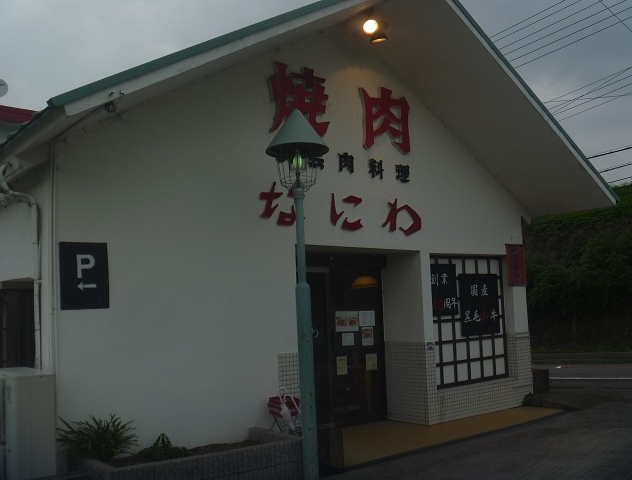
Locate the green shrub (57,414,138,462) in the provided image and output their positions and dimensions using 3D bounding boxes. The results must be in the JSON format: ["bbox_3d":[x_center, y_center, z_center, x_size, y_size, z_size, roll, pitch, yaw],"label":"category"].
[{"bbox_3d":[-1.864,1.703,5.537,0.640,0.420,0.580,2,-7,-39],"label":"green shrub"}]

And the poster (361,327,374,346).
[{"bbox_3d":[0.731,1.347,9.033,0.215,0.262,0.010,2,-7,-39],"label":"poster"}]

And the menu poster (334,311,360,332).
[{"bbox_3d":[0.430,1.113,8.819,0.420,0.280,0.010,2,-7,-39],"label":"menu poster"}]

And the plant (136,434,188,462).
[{"bbox_3d":[-1.392,1.869,5.884,0.430,0.230,0.380,2,-7,-39],"label":"plant"}]

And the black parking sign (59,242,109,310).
[{"bbox_3d":[-2.096,0.322,5.867,0.443,0.608,0.020,2,-7,-39],"label":"black parking sign"}]

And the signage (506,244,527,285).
[{"bbox_3d":[3.110,0.391,10.014,0.480,0.620,0.050,2,-7,-39],"label":"signage"}]

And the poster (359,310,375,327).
[{"bbox_3d":[0.724,1.103,9.060,0.300,0.212,0.020,3,-8,-39],"label":"poster"}]

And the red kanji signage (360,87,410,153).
[{"bbox_3d":[0.933,-1.573,8.566,0.900,0.865,0.070,3,-8,-39],"label":"red kanji signage"}]

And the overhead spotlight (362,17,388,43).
[{"bbox_3d":[0.725,-2.576,7.908,0.240,0.280,0.260,-5,-7,28],"label":"overhead spotlight"}]

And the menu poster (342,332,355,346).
[{"bbox_3d":[0.445,1.355,8.797,0.210,0.172,0.020,3,-8,-39],"label":"menu poster"}]

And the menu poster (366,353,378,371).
[{"bbox_3d":[0.784,1.704,9.025,0.205,0.230,0.020,3,-8,-39],"label":"menu poster"}]

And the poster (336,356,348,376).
[{"bbox_3d":[0.356,1.688,8.678,0.187,0.250,0.020,3,-8,-39],"label":"poster"}]

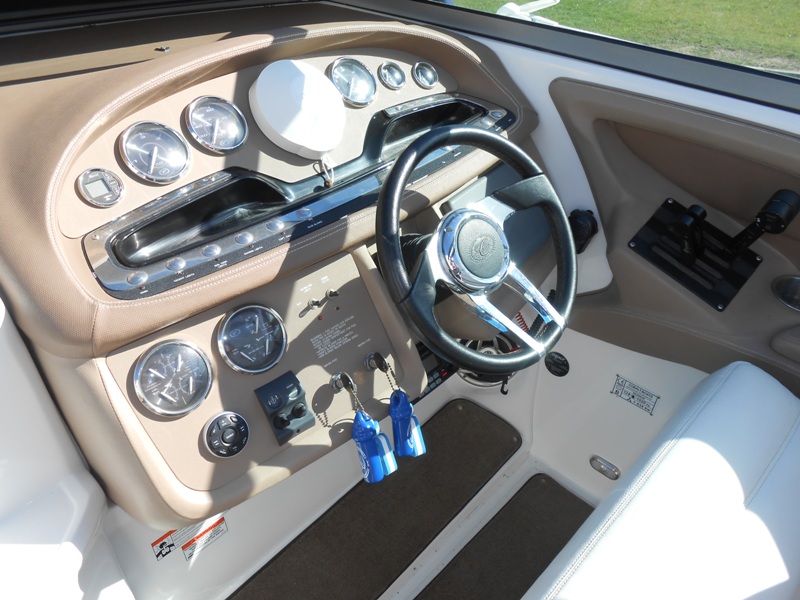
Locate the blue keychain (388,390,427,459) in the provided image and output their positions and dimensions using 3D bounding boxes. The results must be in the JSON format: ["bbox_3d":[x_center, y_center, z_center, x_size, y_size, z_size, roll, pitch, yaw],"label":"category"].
[{"bbox_3d":[0.010,0.193,0.965,0.049,0.111,0.036,-17,26,-18],"label":"blue keychain"}]

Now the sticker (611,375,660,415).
[{"bbox_3d":[0.513,0.208,1.310,0.096,0.048,0.002,30,37,33],"label":"sticker"}]

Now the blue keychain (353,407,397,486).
[{"bbox_3d":[-0.040,0.221,0.925,0.049,0.113,0.036,-21,20,-17],"label":"blue keychain"}]

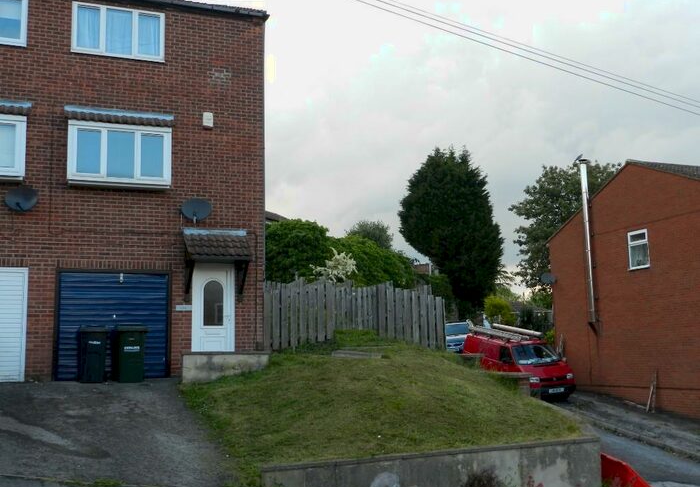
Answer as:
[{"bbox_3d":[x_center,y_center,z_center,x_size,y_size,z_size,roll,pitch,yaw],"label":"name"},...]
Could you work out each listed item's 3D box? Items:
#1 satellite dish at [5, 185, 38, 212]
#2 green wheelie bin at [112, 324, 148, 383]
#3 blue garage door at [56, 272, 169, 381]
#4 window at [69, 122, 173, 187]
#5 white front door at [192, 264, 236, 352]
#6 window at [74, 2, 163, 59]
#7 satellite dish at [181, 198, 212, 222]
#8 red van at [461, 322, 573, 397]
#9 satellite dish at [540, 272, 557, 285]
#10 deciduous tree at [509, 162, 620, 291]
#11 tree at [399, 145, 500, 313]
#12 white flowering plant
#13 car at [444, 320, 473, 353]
[{"bbox_3d":[-5.851,-0.793,13.686,0.600,0.470,0.380,0,-8,-9],"label":"satellite dish"},{"bbox_3d":[-3.944,1.978,13.819,0.580,1.070,0.720,3,-9,-26],"label":"green wheelie bin"},{"bbox_3d":[-4.404,1.536,14.353,2.000,2.000,0.090,2,-9,-21],"label":"blue garage door"},{"bbox_3d":[-4.378,-1.658,14.657,1.901,1.185,0.250,2,-9,-21],"label":"window"},{"bbox_3d":[-2.655,1.383,14.998,0.836,2.039,0.090,2,-9,-21],"label":"white front door"},{"bbox_3d":[-4.539,-4.143,15.133,1.750,1.030,0.100,2,-9,-21],"label":"window"},{"bbox_3d":[-2.956,-0.654,14.777,0.600,0.470,0.380,0,-8,-9],"label":"satellite dish"},{"bbox_3d":[5.809,4.117,26.814,1.880,2.120,4.750,-1,-3,-18],"label":"red van"},{"bbox_3d":[7.104,1.260,27.500,0.580,0.520,0.360,0,-8,-10],"label":"satellite dish"},{"bbox_3d":[12.162,0.492,42.000,6.800,9.800,6.800,-4,-9,15],"label":"deciduous tree"},{"bbox_3d":[4.839,-0.144,37.000,5.008,9.149,5.008,0,-8,-10],"label":"tree"},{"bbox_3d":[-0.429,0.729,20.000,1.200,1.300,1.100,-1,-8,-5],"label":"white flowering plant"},{"bbox_3d":[4.534,4.142,33.500,1.750,1.480,4.200,-3,-1,9],"label":"car"}]

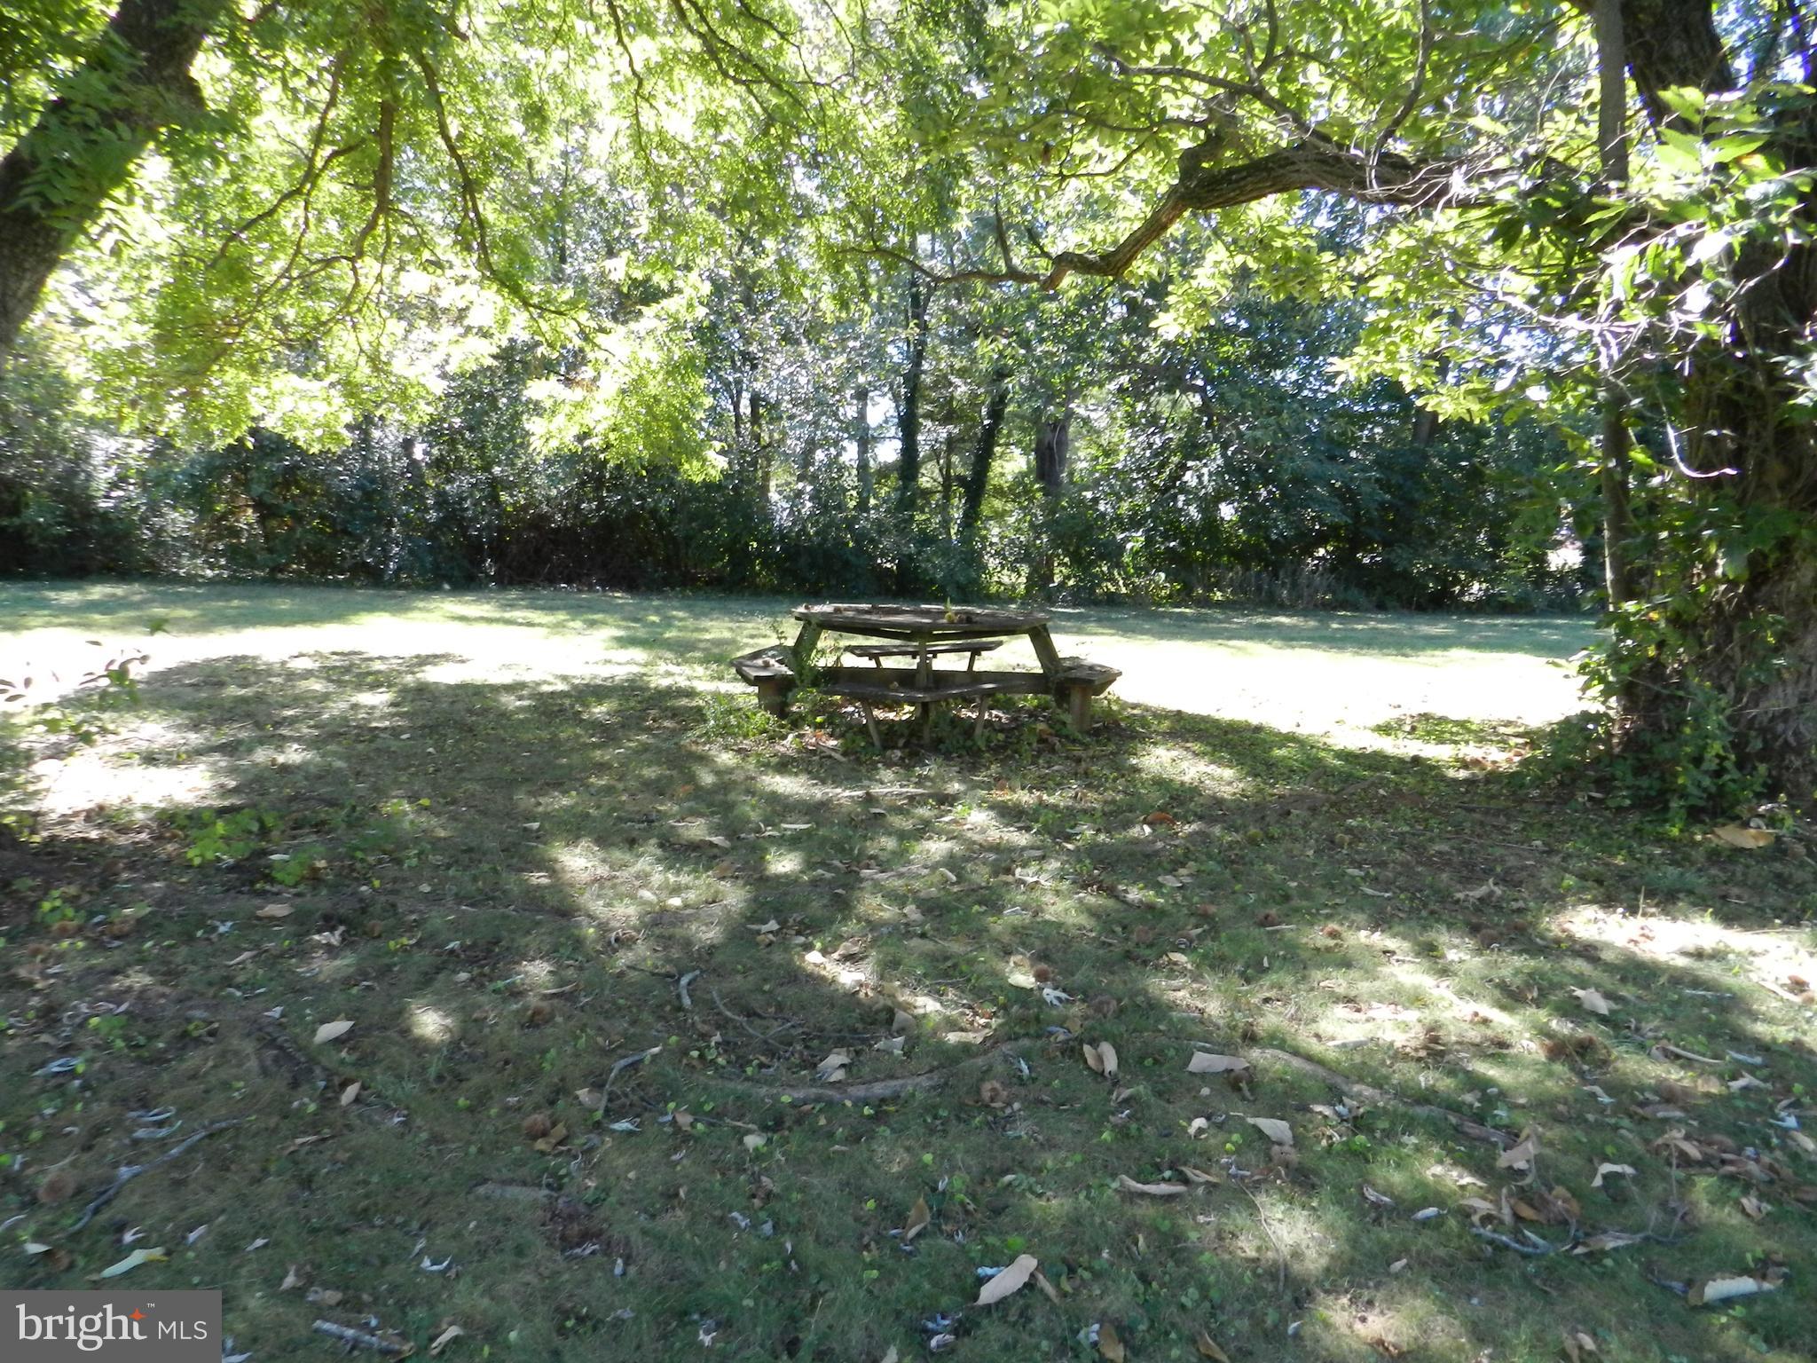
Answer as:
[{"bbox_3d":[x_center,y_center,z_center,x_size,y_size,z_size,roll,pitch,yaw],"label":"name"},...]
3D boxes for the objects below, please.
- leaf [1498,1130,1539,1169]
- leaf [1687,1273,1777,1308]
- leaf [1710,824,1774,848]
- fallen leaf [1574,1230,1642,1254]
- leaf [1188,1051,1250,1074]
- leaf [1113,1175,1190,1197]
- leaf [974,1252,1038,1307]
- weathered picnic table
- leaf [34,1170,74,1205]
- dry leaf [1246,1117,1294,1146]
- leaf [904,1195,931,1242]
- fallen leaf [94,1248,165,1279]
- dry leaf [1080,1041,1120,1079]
[{"bbox_3d":[1.384,1.062,2.739,0.135,0.045,0.060,-6,10,-38],"label":"leaf"},{"bbox_3d":[1.477,1.091,2.162,0.155,0.040,0.055,-1,8,-14],"label":"leaf"},{"bbox_3d":[3.739,0.694,5.421,0.240,0.055,0.110,4,9,25],"label":"leaf"},{"bbox_3d":[1.339,1.072,2.308,0.125,0.030,0.045,-1,8,-18],"label":"fallen leaf"},{"bbox_3d":[0.778,0.958,3.035,0.150,0.030,0.070,1,8,2],"label":"leaf"},{"bbox_3d":[0.522,1.082,2.597,0.152,0.028,0.045,3,8,14],"label":"leaf"},{"bbox_3d":[0.174,1.063,2.145,0.065,0.045,0.155,9,11,43],"label":"leaf"},{"bbox_3d":[0.101,-0.097,7.500,2.400,0.690,2.400,1,8,-2],"label":"weathered picnic table"},{"bbox_3d":[-1.788,1.058,2.529,0.068,0.050,0.068,-5,10,-35],"label":"leaf"},{"bbox_3d":[0.846,1.053,2.829,0.060,0.025,0.125,-7,11,-41],"label":"dry leaf"},{"bbox_3d":[0.016,1.034,2.327,0.045,0.045,0.110,3,8,12],"label":"leaf"},{"bbox_3d":[-1.482,1.108,2.300,0.120,0.022,0.040,-8,12,-44],"label":"fallen leaf"},{"bbox_3d":[0.495,0.976,3.109,0.082,0.045,0.140,0,8,-6],"label":"dry leaf"}]

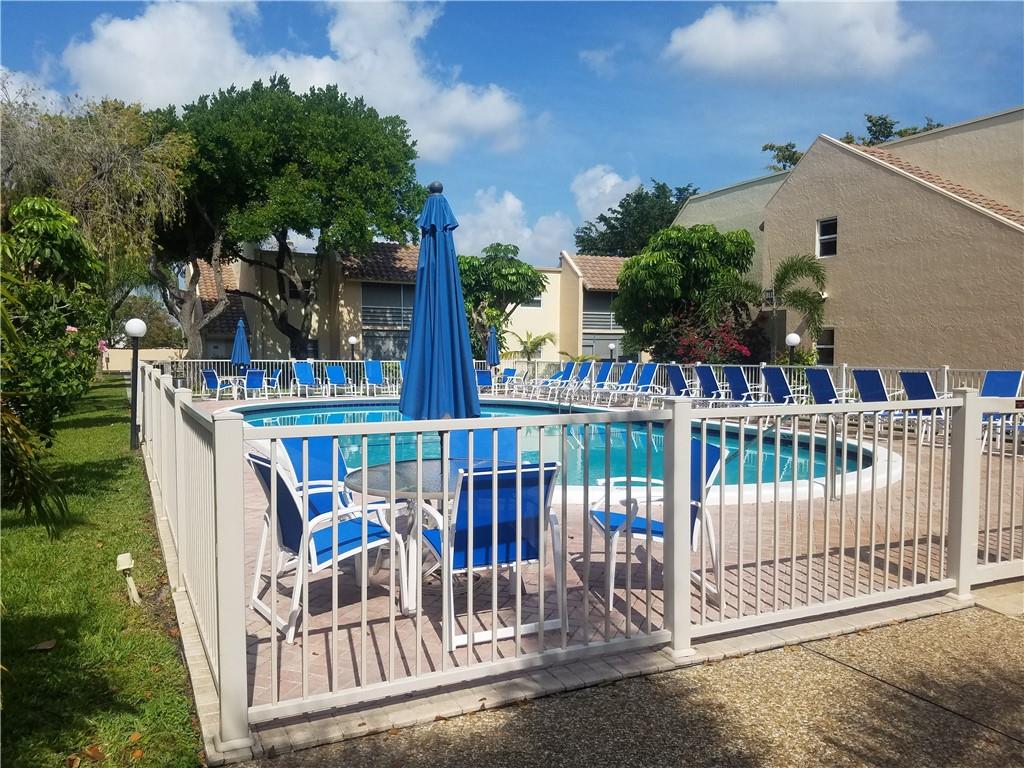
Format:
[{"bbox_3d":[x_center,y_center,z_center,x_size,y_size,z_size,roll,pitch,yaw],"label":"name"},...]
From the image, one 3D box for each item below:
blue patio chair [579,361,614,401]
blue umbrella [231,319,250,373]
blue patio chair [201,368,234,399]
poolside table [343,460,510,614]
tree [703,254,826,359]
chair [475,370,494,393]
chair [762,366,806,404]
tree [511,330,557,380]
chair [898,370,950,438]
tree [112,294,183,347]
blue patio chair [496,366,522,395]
[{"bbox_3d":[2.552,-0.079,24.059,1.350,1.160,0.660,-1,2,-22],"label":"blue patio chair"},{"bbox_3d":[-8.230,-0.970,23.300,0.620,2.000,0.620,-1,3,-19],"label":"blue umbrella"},{"bbox_3d":[-8.650,0.030,22.600,0.620,0.910,0.680,3,3,43],"label":"blue patio chair"},{"bbox_3d":[-0.426,0.931,4.780,1.230,0.720,1.230,0,3,-5],"label":"poolside table"},{"bbox_3d":[6.070,-1.163,18.168,2.650,3.800,2.400,0,2,0],"label":"tree"},{"bbox_3d":[-0.930,-0.103,27.519,0.650,0.920,0.720,0,2,12],"label":"chair"},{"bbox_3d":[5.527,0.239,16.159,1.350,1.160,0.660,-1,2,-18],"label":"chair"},{"bbox_3d":[0.866,-1.039,32.485,1.950,2.400,1.900,0,2,0],"label":"tree"},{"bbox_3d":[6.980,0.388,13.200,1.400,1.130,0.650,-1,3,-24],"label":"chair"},{"bbox_3d":[-29.000,-4.230,61.000,6.000,5.900,5.600,-1,3,-24],"label":"tree"},{"bbox_3d":[-0.072,-0.110,27.818,0.620,0.920,0.720,1,3,30],"label":"blue patio chair"}]

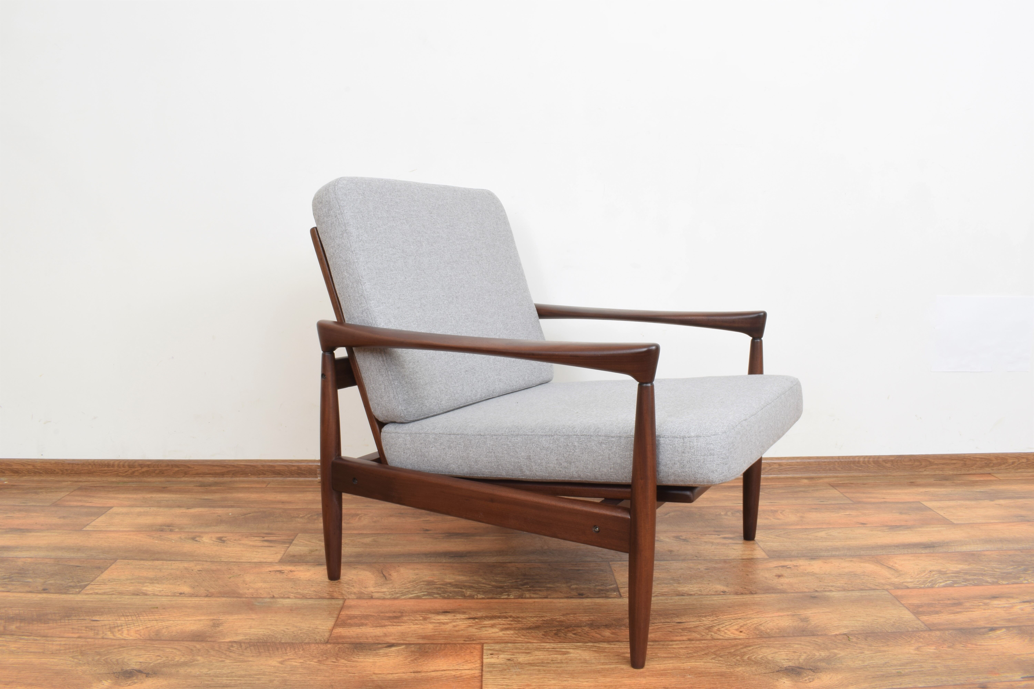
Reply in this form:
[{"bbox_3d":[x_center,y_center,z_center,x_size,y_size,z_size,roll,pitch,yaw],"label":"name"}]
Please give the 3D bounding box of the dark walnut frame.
[{"bbox_3d":[0.066,0.114,1.784,0.913,0.762,0.723,5,10,32],"label":"dark walnut frame"}]

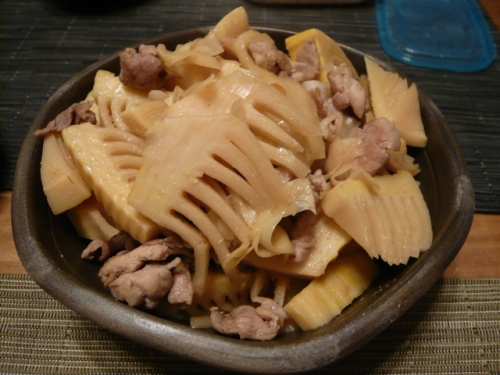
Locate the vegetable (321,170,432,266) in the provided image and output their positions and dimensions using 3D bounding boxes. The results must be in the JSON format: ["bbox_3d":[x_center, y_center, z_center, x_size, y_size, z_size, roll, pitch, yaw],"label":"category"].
[{"bbox_3d":[0.080,0.020,0.253,0.056,0.021,0.049,-4,67,-10],"label":"vegetable"}]

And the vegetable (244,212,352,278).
[{"bbox_3d":[0.030,0.036,0.248,0.059,0.014,0.038,7,45,3],"label":"vegetable"}]

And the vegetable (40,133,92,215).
[{"bbox_3d":[-0.127,-0.010,0.280,0.028,0.019,0.051,-36,55,2],"label":"vegetable"}]

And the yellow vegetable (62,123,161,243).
[{"bbox_3d":[-0.087,-0.004,0.262,0.041,0.018,0.071,-41,61,-6],"label":"yellow vegetable"}]

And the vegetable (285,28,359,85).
[{"bbox_3d":[0.062,-0.112,0.349,0.038,0.028,0.056,-24,52,-16],"label":"vegetable"}]

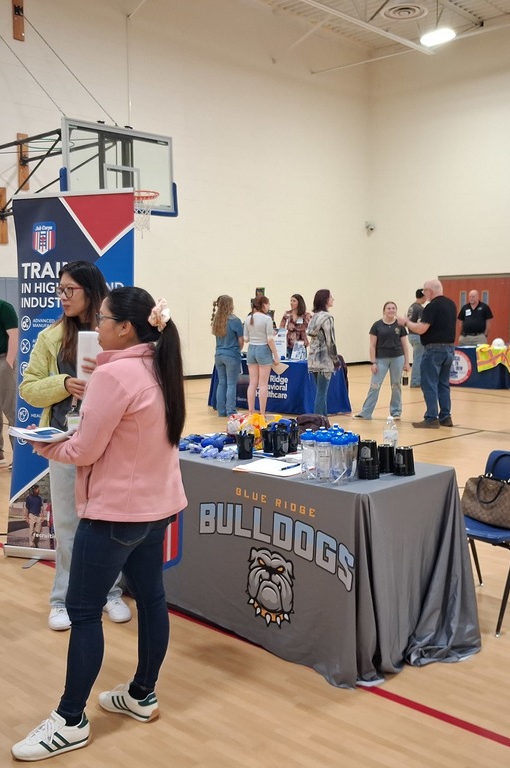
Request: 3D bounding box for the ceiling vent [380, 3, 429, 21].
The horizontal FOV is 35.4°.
[{"bbox_3d":[3.084,-7.684,16.475,0.920,0.120,0.920,0,5,0],"label":"ceiling vent"}]

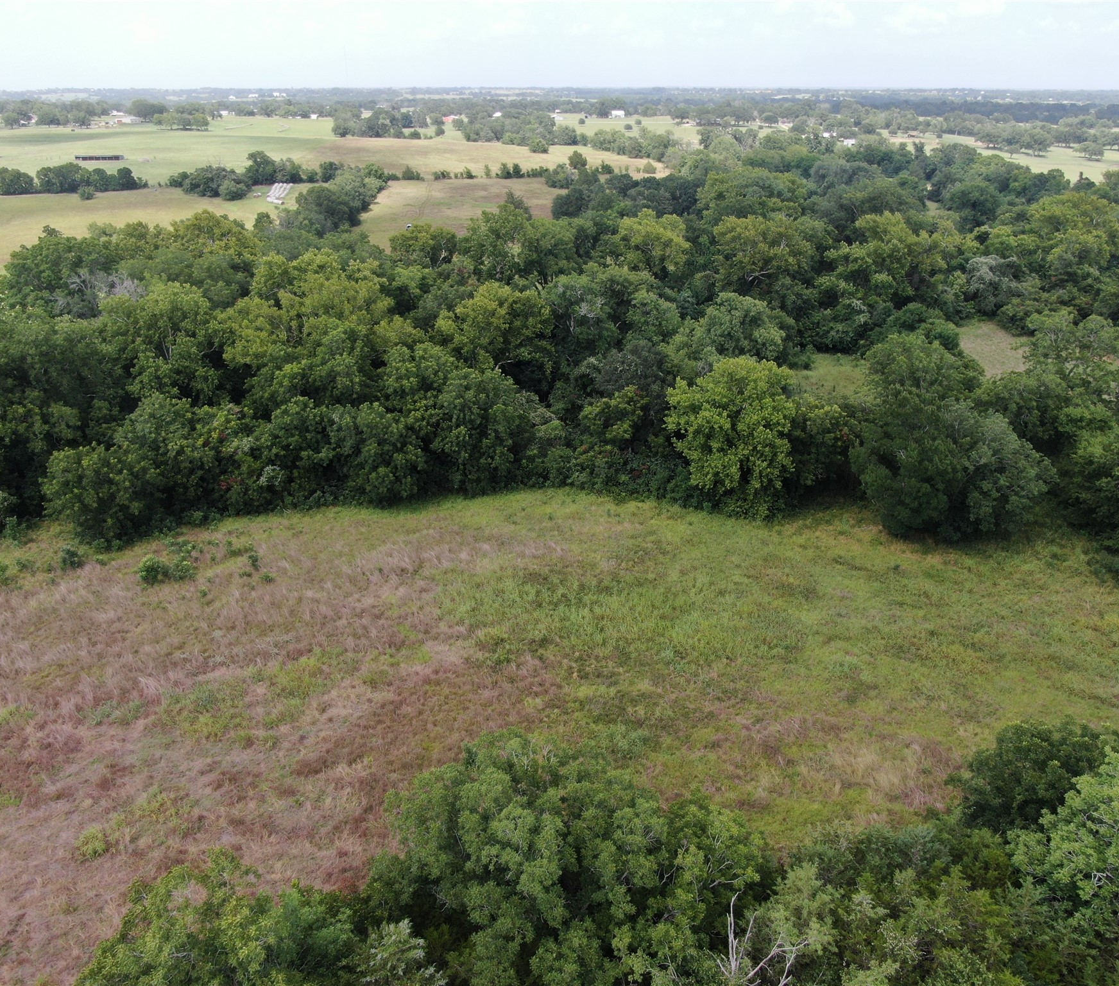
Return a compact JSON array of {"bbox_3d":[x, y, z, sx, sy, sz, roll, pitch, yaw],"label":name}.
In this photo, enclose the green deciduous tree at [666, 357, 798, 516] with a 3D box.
[{"bbox_3d":[17.140,-6.080,90.550,12.830,15.390,12.110,0,24,0],"label":"green deciduous tree"}]

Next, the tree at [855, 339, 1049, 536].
[{"bbox_3d":[37.670,-6.100,88.070,17.650,17.450,15.390,0,24,0],"label":"tree"}]

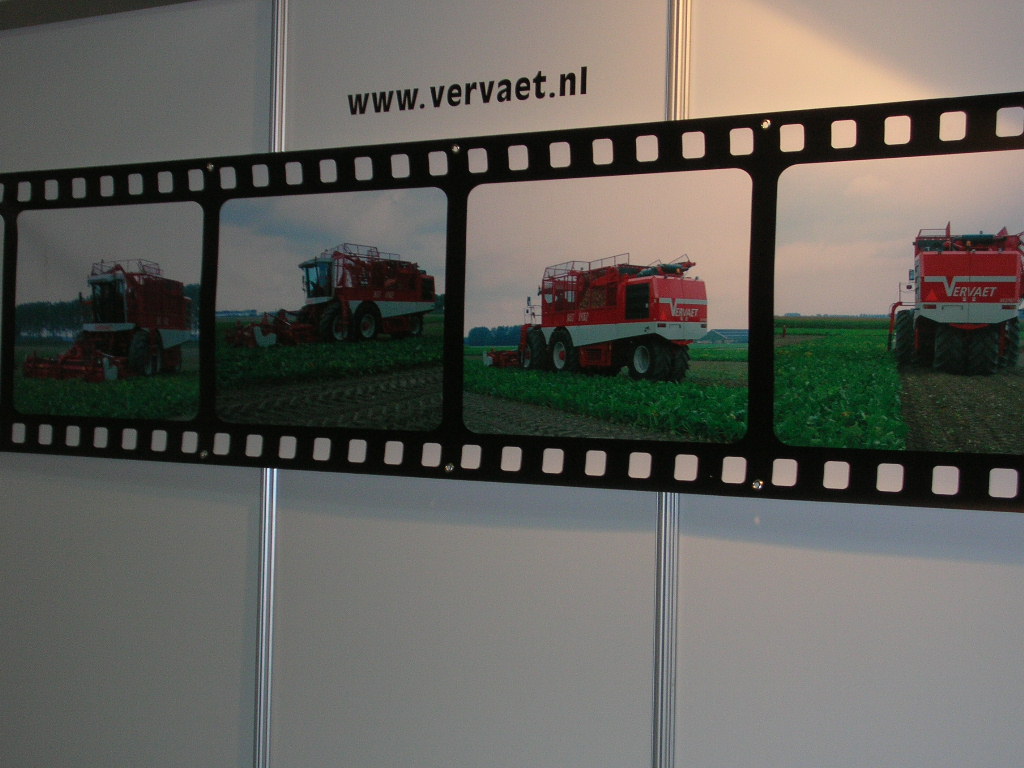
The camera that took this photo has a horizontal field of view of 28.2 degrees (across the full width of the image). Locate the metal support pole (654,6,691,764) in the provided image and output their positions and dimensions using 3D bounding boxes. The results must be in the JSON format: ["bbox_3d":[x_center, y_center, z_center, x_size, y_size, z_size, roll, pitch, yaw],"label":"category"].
[{"bbox_3d":[0.266,0.451,3.532,0.040,2.500,0.040,1,0,39],"label":"metal support pole"}]

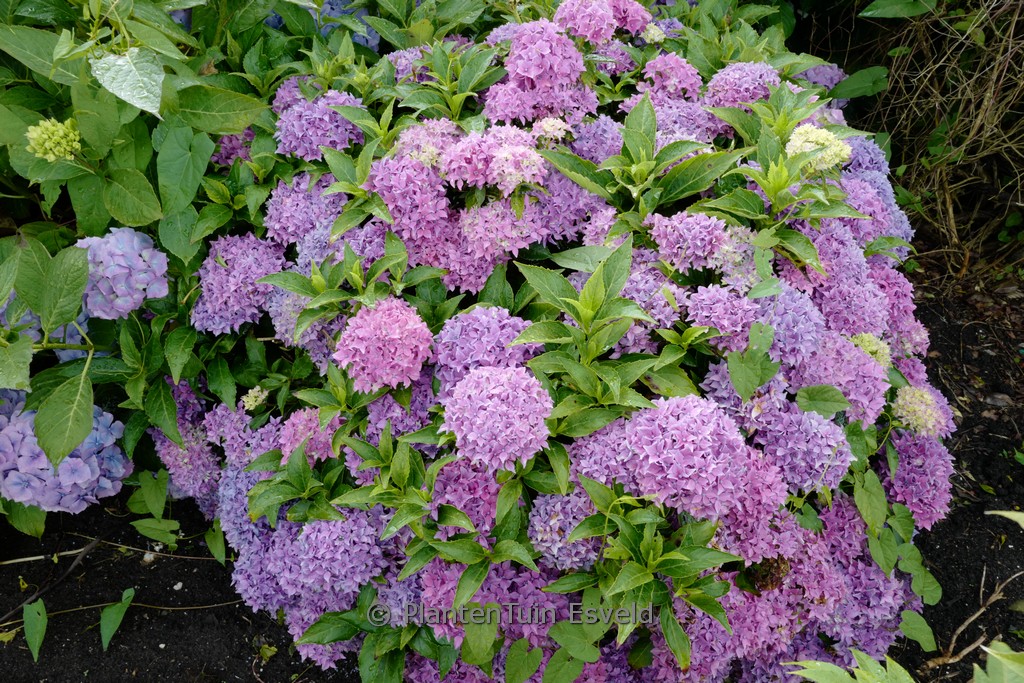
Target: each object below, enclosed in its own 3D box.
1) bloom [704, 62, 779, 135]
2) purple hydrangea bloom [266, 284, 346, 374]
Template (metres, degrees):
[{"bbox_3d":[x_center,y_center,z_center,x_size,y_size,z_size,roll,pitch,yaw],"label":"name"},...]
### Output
[{"bbox_3d":[0.440,-0.464,1.520,0.145,0.125,0.140,0,37,0],"label":"bloom"},{"bbox_3d":[-0.361,-0.021,1.400,0.145,0.140,0.140,0,36,0],"label":"purple hydrangea bloom"}]

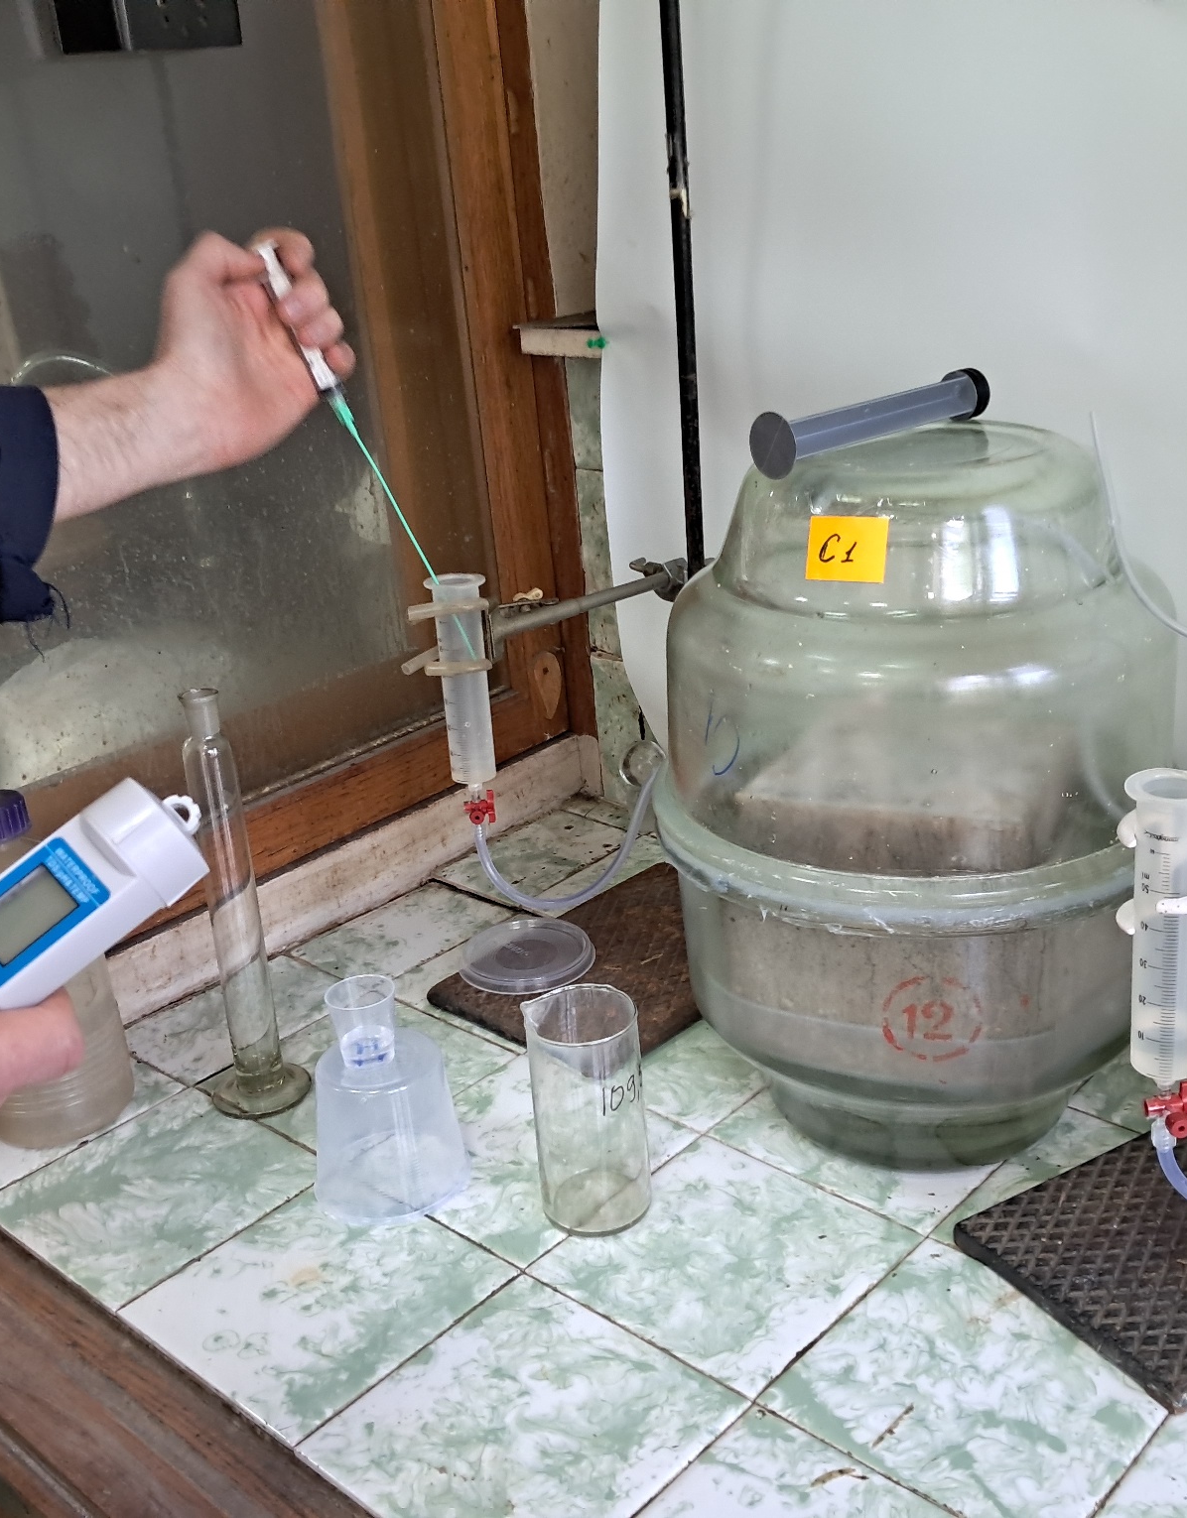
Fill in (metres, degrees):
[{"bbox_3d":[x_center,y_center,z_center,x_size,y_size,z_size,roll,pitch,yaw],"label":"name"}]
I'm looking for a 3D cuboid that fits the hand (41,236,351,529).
[{"bbox_3d":[-0.204,-0.205,0.814,0.095,0.128,0.180,13,27,38],"label":"hand"}]

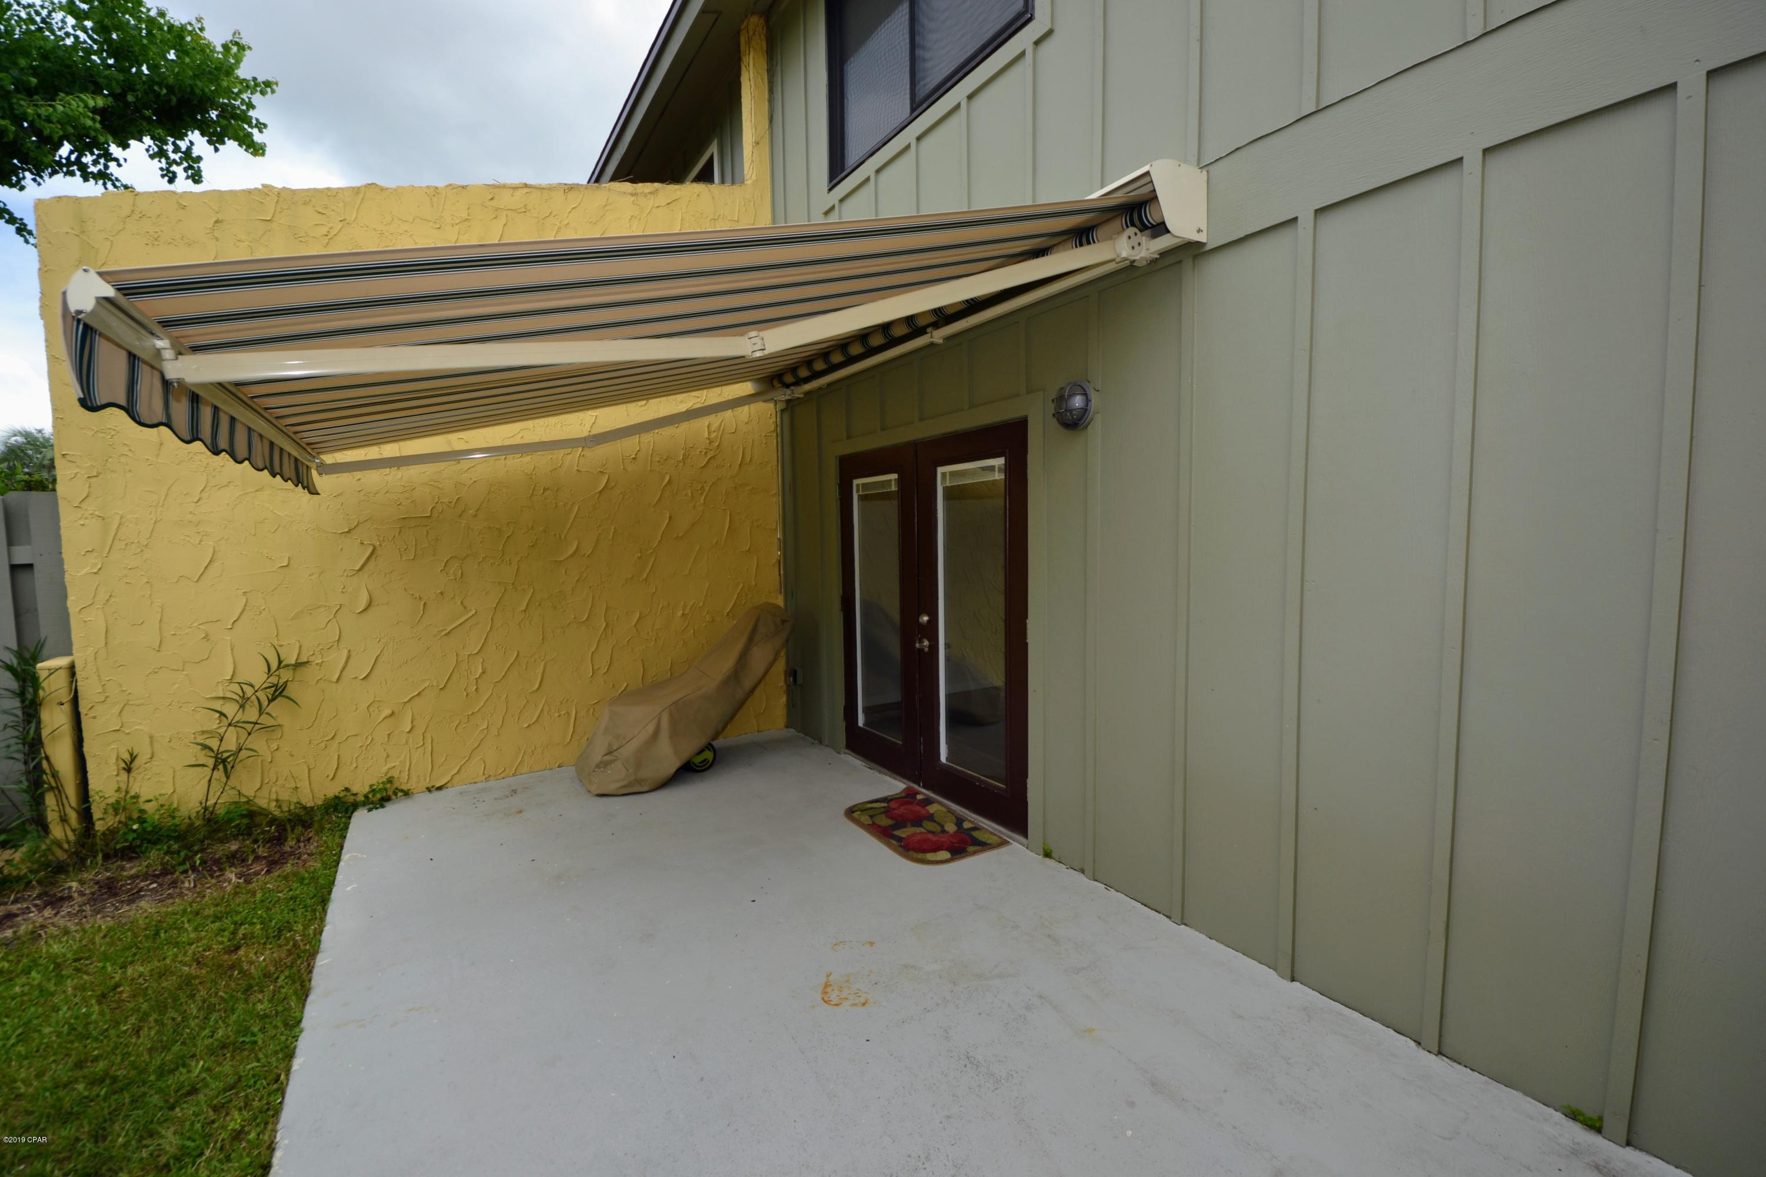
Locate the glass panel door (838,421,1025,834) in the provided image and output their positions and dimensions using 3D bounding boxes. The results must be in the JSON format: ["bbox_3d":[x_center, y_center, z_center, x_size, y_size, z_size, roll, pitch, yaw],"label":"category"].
[{"bbox_3d":[0.238,0.173,4.056,0.060,2.038,1.758,-4,6,-34],"label":"glass panel door"}]

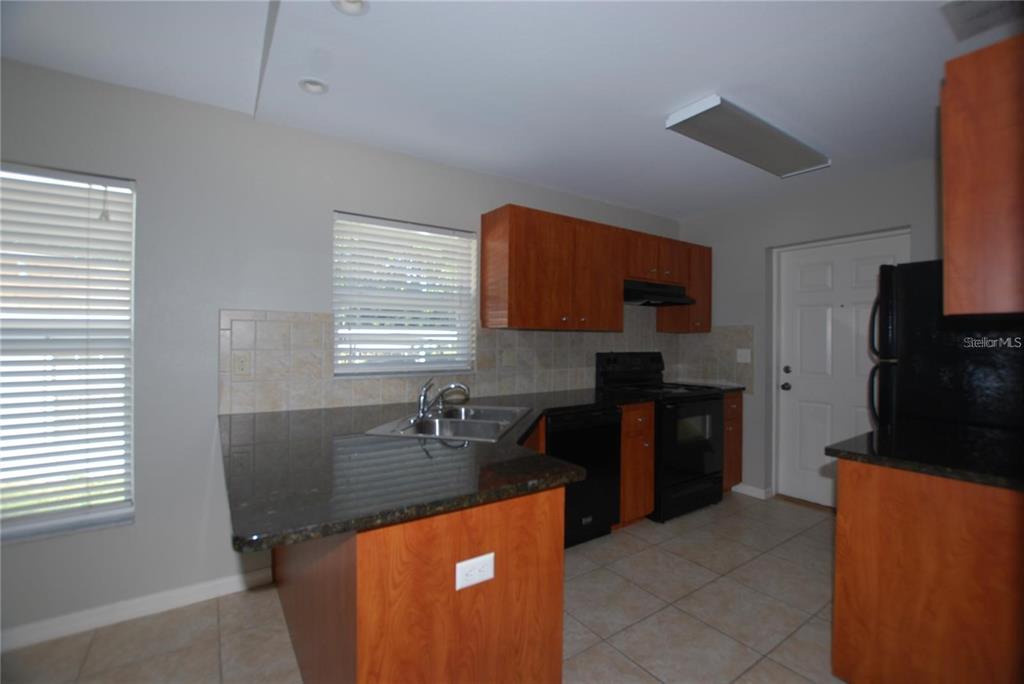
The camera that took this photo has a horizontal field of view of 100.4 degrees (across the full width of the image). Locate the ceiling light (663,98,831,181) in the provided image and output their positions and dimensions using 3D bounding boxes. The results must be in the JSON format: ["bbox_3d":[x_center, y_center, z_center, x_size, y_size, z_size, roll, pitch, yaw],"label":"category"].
[{"bbox_3d":[1.407,-1.136,2.458,1.221,0.070,0.290,0,0,-33],"label":"ceiling light"}]

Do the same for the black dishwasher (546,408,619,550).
[{"bbox_3d":[0.292,0.856,2.896,0.604,0.870,0.610,0,0,-33],"label":"black dishwasher"}]

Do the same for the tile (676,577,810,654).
[{"bbox_3d":[1.111,1.297,2.060,0.460,0.012,0.450,0,-1,-33],"label":"tile"}]

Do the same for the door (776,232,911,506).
[{"bbox_3d":[2.507,0.264,3.246,0.045,2.030,0.870,0,-1,-33],"label":"door"}]

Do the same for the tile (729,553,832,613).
[{"bbox_3d":[1.500,1.300,2.320,0.460,0.012,0.450,0,-1,-33],"label":"tile"}]

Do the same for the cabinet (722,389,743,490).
[{"bbox_3d":[1.660,0.850,3.797,0.364,0.875,0.605,0,0,-33],"label":"cabinet"}]

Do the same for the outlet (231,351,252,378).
[{"bbox_3d":[-1.367,0.116,2.164,0.074,0.119,0.010,0,-1,-33],"label":"outlet"}]

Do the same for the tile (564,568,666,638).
[{"bbox_3d":[0.466,1.297,2.154,0.460,0.012,0.450,0,-1,-33],"label":"tile"}]

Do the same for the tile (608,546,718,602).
[{"bbox_3d":[0.848,1.294,2.407,0.451,0.010,0.451,0,0,-33],"label":"tile"}]

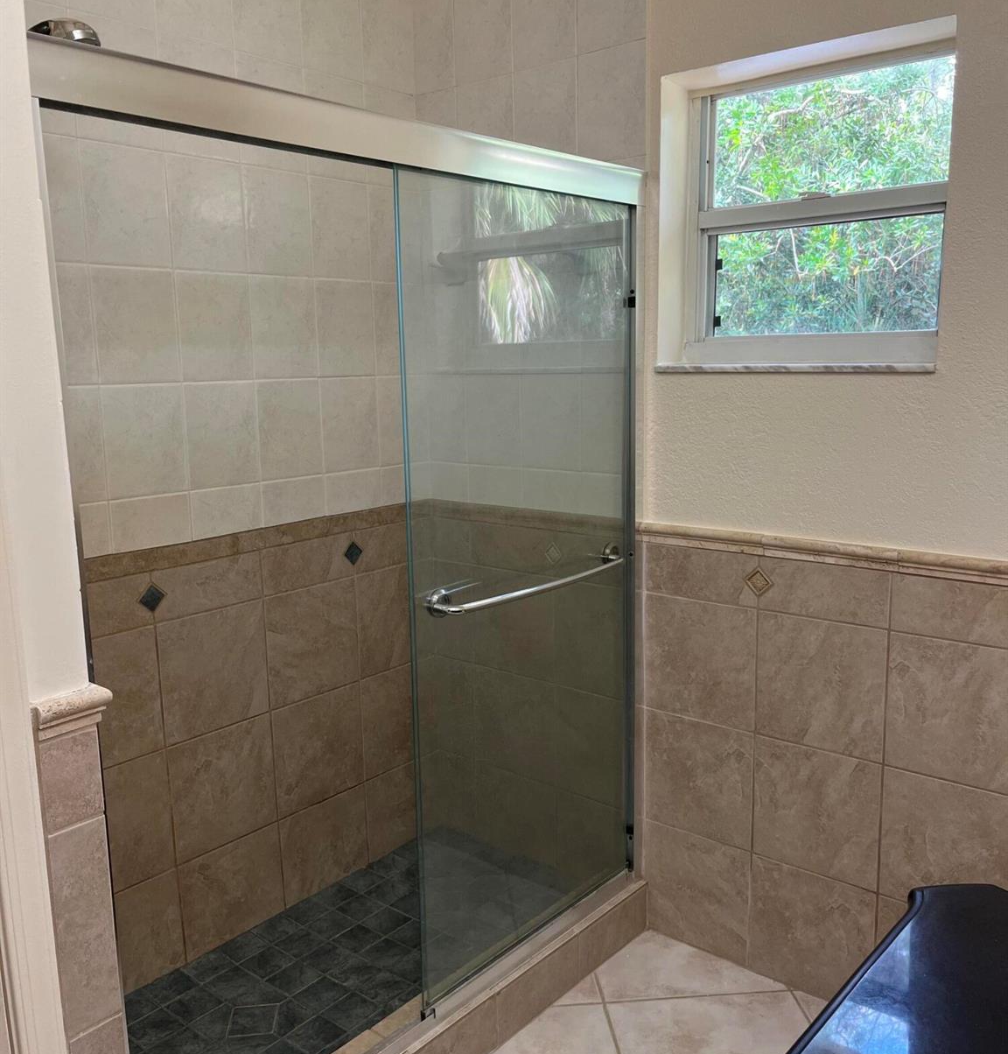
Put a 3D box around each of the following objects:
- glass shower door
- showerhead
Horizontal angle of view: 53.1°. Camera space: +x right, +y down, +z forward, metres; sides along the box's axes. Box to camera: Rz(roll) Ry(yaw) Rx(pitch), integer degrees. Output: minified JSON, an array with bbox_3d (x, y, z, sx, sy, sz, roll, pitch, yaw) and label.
[{"bbox_3d":[0.090,0.114,2.257,0.060,1.707,0.786,7,12,40],"label":"glass shower door"},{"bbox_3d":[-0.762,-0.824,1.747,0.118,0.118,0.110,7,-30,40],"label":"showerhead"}]

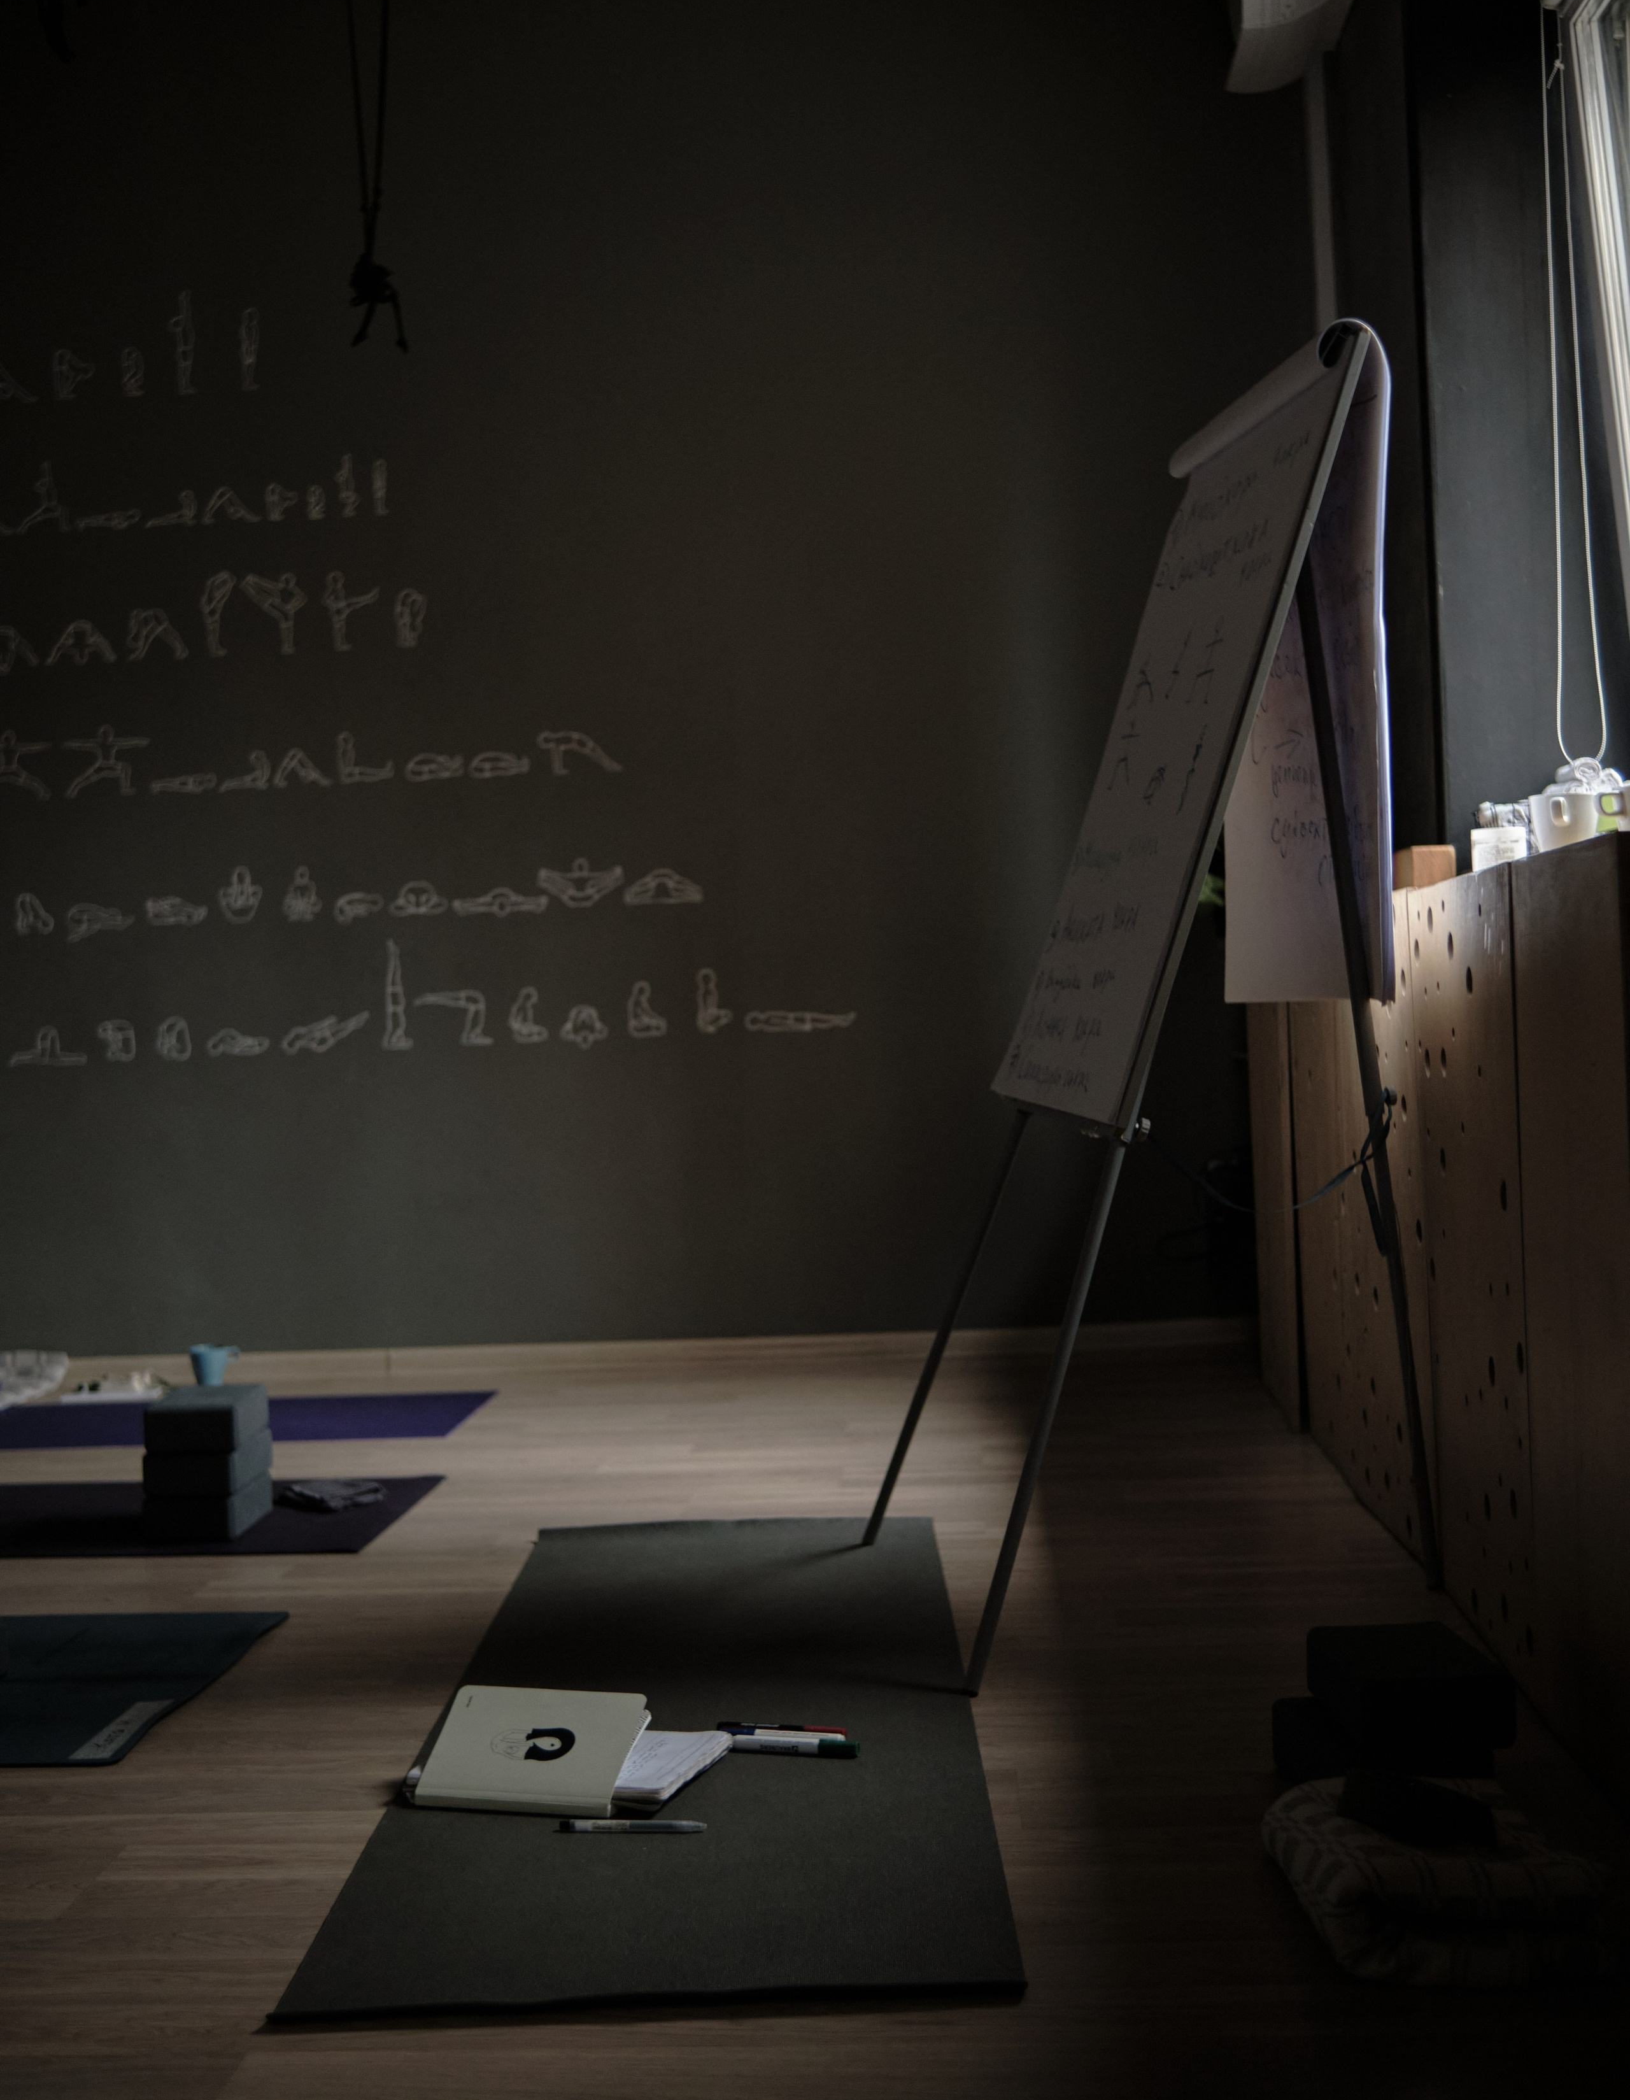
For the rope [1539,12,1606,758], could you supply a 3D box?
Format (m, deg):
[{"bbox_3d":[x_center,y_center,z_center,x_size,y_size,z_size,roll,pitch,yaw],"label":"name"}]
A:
[{"bbox_3d":[1.423,-1.239,4.462,0.094,1.411,0.030,-2,1,3],"label":"rope"}]

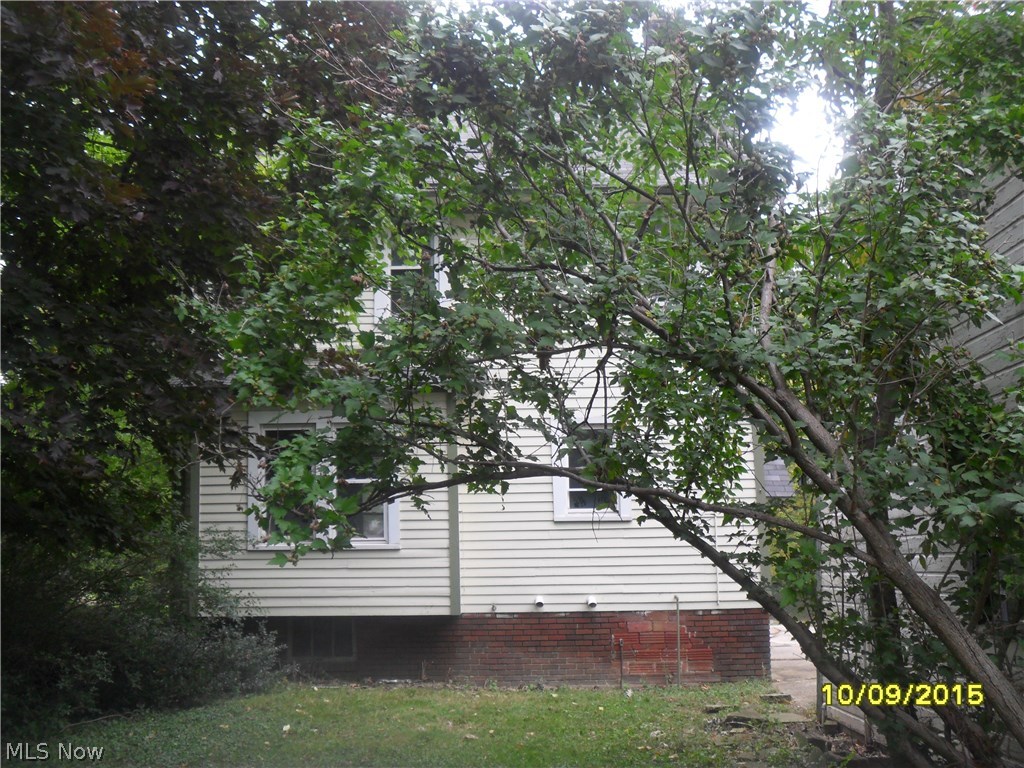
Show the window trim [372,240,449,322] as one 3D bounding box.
[{"bbox_3d":[-1.281,-1.394,13.300,0.990,1.270,0.140,-1,-7,1],"label":"window trim"}]

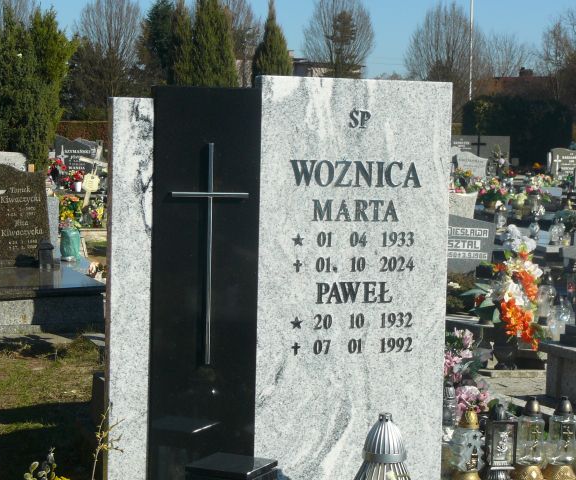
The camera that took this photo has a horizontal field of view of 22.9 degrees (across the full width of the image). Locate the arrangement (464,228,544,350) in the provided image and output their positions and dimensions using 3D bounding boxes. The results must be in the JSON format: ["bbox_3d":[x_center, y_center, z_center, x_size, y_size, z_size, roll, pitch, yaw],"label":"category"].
[{"bbox_3d":[1.372,0.313,9.000,0.440,0.740,0.360,0,4,-17],"label":"arrangement"}]

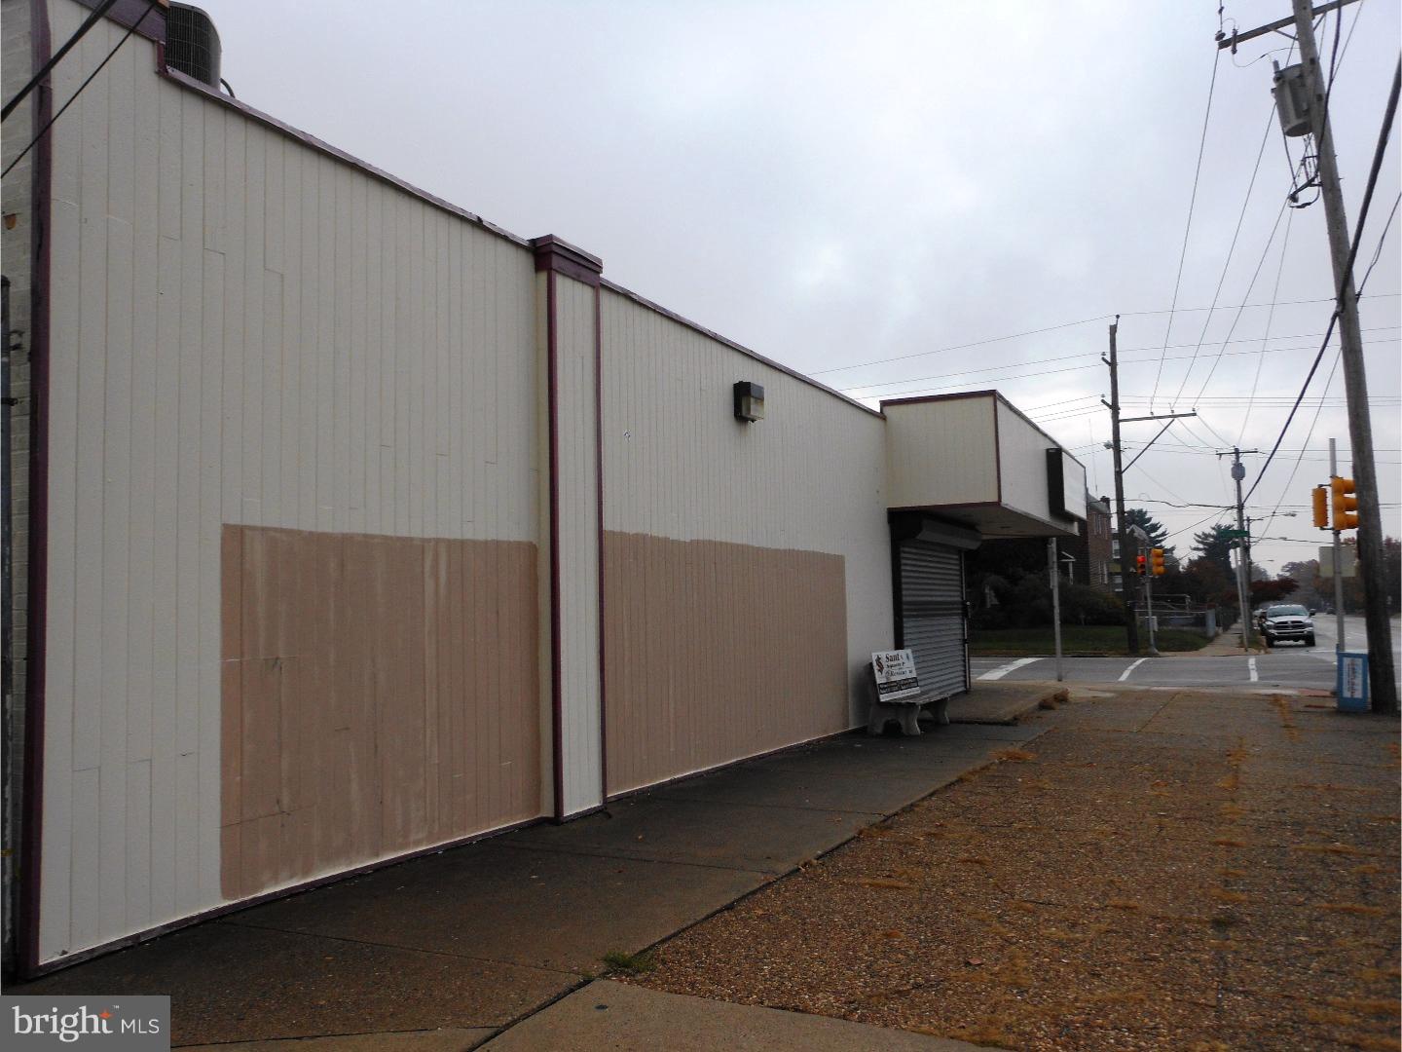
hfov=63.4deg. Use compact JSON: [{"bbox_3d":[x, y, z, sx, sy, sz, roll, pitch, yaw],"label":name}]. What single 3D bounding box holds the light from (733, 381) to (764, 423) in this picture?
[{"bbox_3d":[0.532,-1.364,12.599,0.210,0.420,0.370,-4,-5,26],"label":"light"}]

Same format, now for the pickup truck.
[{"bbox_3d":[26.430,4.429,51.191,2.030,1.920,5.850,-3,-5,25],"label":"pickup truck"}]

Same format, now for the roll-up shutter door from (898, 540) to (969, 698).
[{"bbox_3d":[4.118,1.694,19.853,0.120,2.634,3.950,-4,-5,26],"label":"roll-up shutter door"}]

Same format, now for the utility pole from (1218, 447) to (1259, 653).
[{"bbox_3d":[26.810,0.874,56.195,1.950,9.678,0.700,-4,-5,26],"label":"utility pole"}]

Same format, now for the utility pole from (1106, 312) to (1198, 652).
[{"bbox_3d":[17.496,-1.688,43.442,3.300,13.154,0.500,-4,-5,26],"label":"utility pole"}]

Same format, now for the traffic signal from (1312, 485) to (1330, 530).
[{"bbox_3d":[12.440,-0.359,22.745,0.290,0.820,0.340,-4,-5,26],"label":"traffic signal"}]

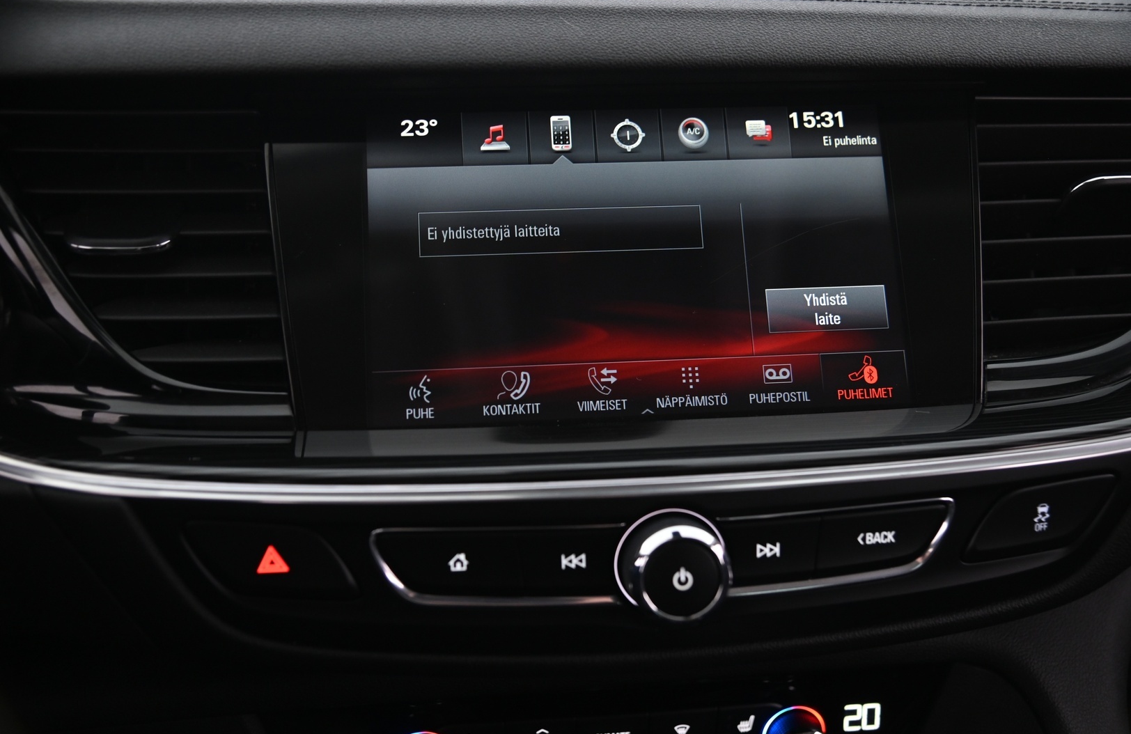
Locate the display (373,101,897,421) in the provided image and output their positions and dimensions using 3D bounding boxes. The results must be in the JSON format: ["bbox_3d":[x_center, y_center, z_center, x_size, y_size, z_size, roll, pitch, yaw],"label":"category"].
[{"bbox_3d":[0.023,-0.034,0.398,0.177,0.107,0.015,-2,-12,-5],"label":"display"}]

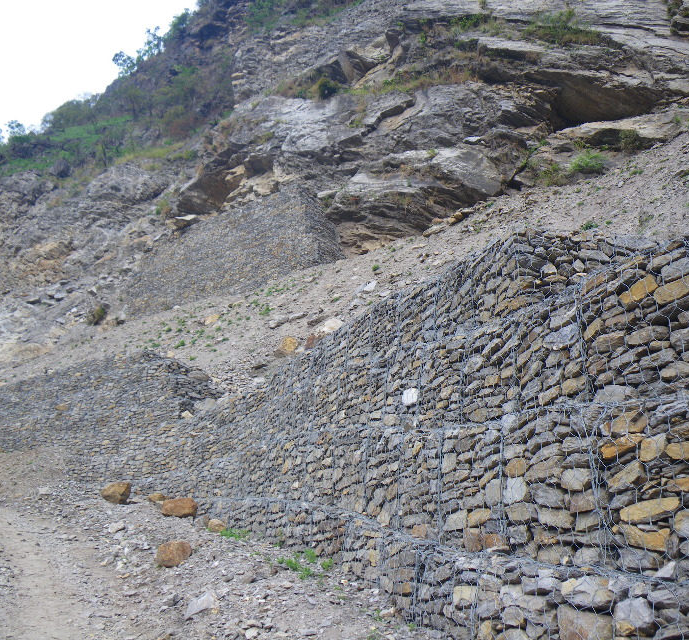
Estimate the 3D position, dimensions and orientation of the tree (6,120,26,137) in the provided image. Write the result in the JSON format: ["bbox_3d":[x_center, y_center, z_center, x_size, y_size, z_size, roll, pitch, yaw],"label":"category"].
[{"bbox_3d":[-57.122,-33.213,120.000,3.652,3.104,3.286,7,-14,-27],"label":"tree"}]

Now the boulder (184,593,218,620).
[{"bbox_3d":[-1.326,2.648,6.400,0.310,0.190,0.260,2,-12,-11],"label":"boulder"}]

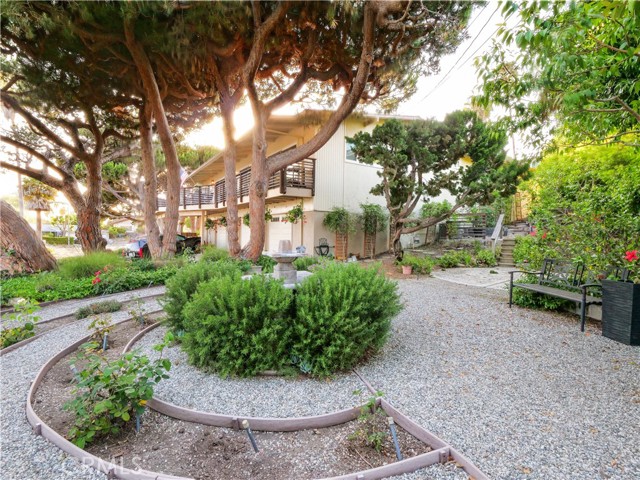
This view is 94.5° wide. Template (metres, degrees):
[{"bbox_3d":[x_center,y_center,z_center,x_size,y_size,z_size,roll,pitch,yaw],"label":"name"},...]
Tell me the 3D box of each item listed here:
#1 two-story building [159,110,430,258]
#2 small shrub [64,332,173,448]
[{"bbox_3d":[-0.750,-2.100,18.000,11.000,6.600,13.800,-1,1,-35],"label":"two-story building"},{"bbox_3d":[-1.320,0.955,1.940,0.630,0.600,0.550,0,1,0],"label":"small shrub"}]

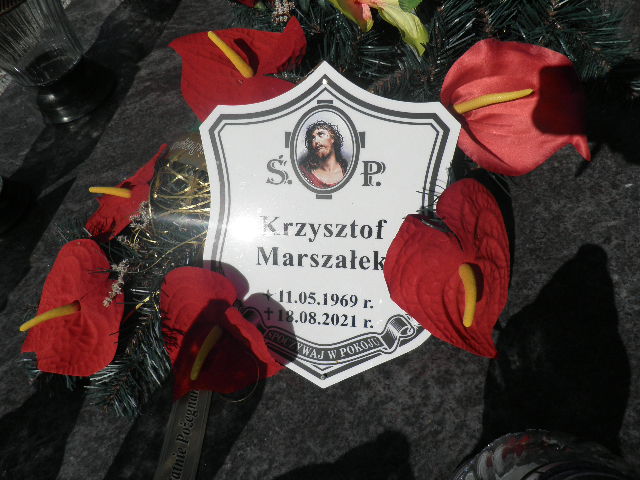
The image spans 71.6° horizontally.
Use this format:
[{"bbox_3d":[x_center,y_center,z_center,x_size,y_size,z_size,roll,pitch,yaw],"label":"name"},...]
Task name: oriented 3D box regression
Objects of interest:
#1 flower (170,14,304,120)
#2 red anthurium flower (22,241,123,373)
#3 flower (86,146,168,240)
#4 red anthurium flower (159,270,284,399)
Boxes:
[{"bbox_3d":[-0.079,-0.168,0.445,0.135,0.055,0.120,10,70,16],"label":"flower"},{"bbox_3d":[-0.226,0.063,0.410,0.108,0.055,0.118,-18,77,26],"label":"red anthurium flower"},{"bbox_3d":[-0.185,-0.046,0.430,0.110,0.050,0.105,-52,36,0],"label":"flower"},{"bbox_3d":[-0.089,0.080,0.390,0.105,0.055,0.115,33,108,4],"label":"red anthurium flower"}]

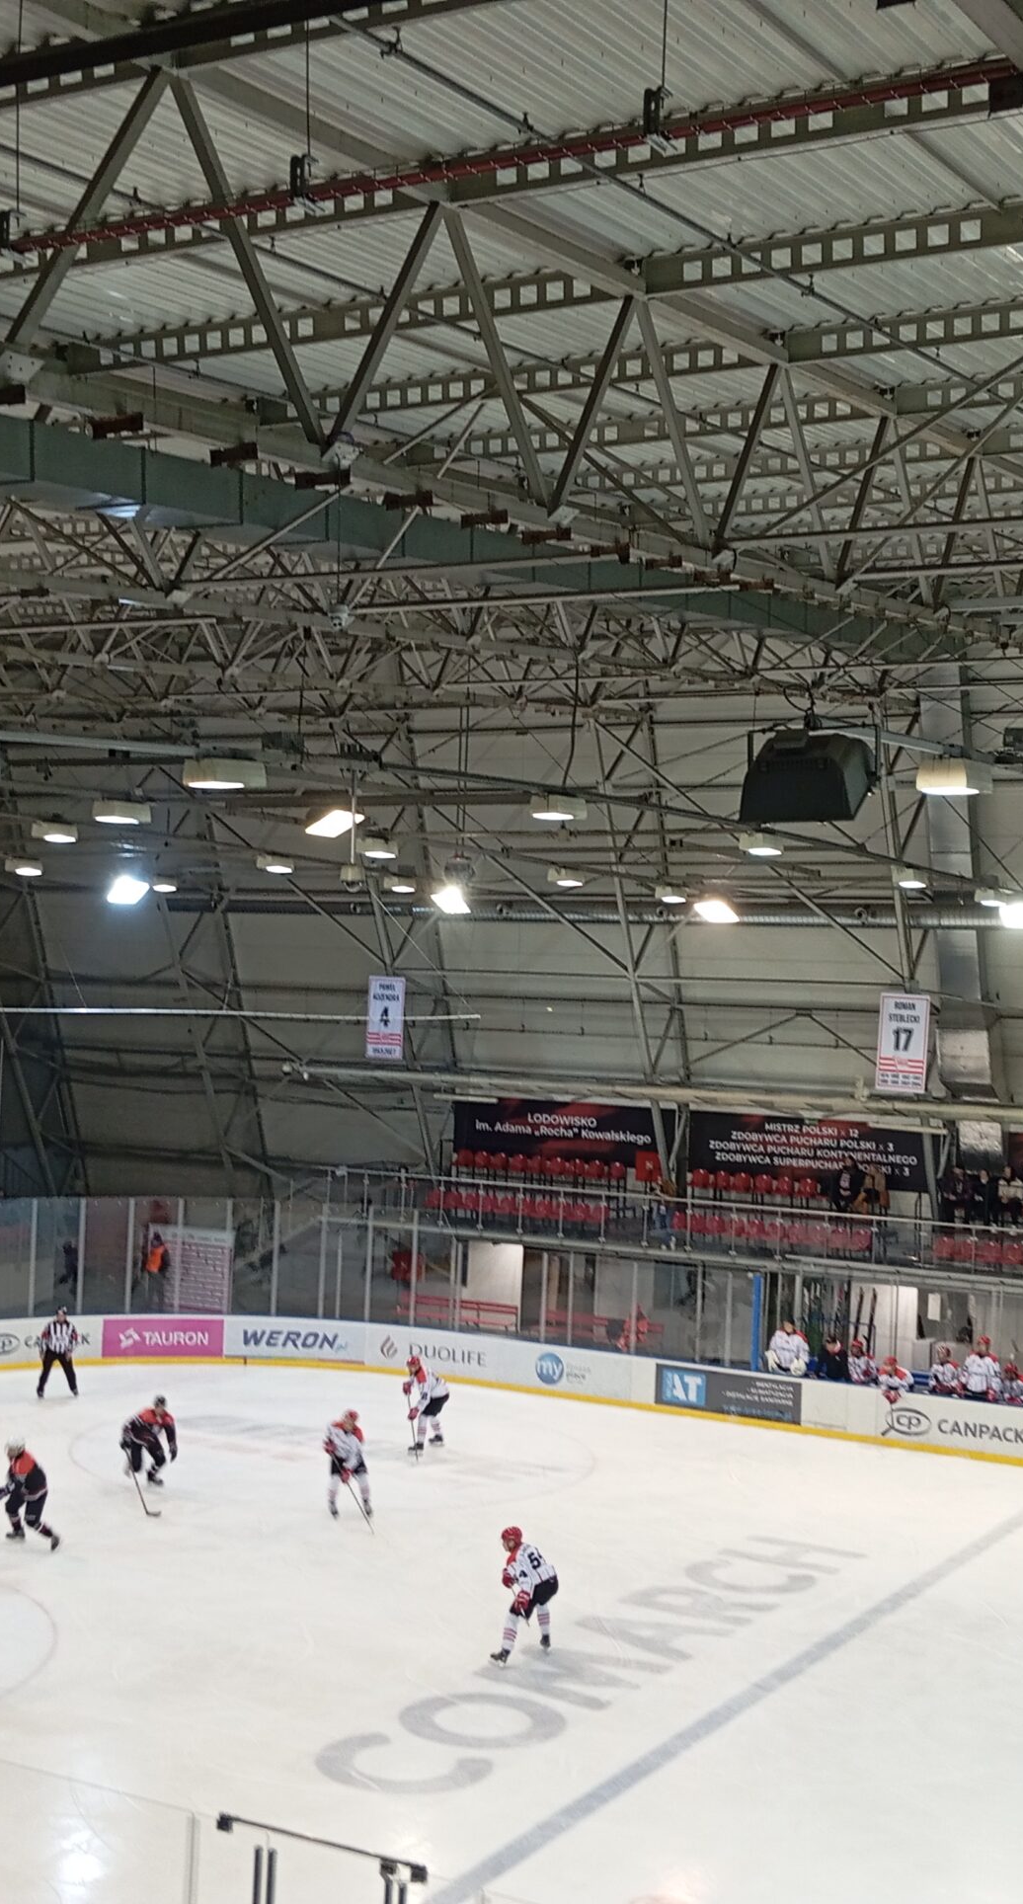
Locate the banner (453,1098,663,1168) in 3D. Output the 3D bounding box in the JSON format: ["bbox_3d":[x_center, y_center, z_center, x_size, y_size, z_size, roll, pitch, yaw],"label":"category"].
[{"bbox_3d":[1.122,4.296,47.924,5.670,1.400,0.050,1,-3,30],"label":"banner"}]

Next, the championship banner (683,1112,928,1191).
[{"bbox_3d":[6.462,4.393,44.888,5.730,1.400,0.050,1,-3,30],"label":"championship banner"}]

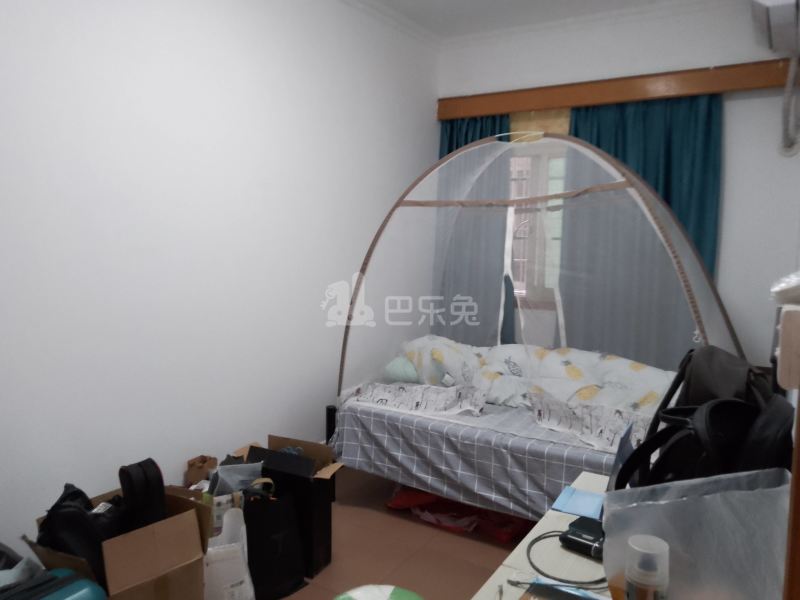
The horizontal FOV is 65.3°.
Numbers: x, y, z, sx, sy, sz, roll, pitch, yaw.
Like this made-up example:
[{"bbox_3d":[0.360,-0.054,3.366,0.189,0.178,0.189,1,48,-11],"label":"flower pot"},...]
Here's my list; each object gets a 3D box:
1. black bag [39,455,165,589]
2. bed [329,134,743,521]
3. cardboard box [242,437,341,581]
[{"bbox_3d":[-0.968,0.799,2.048,0.250,0.360,0.370,7,11,43],"label":"black bag"},{"bbox_3d":[0.790,0.140,3.438,2.080,2.000,1.160,6,8,34],"label":"bed"},{"bbox_3d":[-0.473,0.936,2.822,0.390,0.500,0.170,4,9,31],"label":"cardboard box"}]

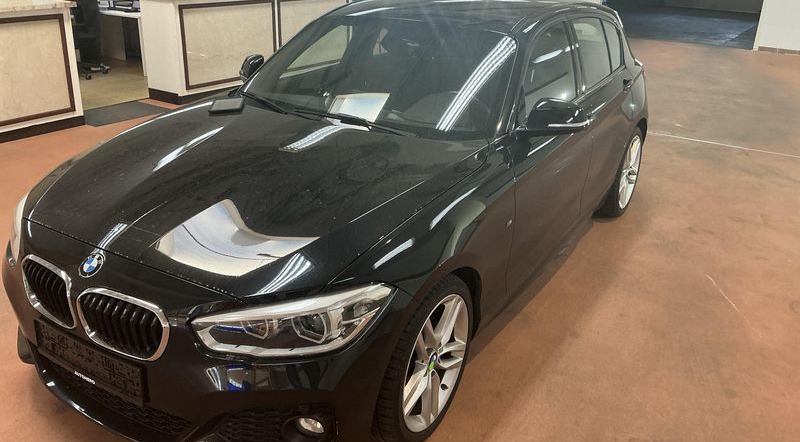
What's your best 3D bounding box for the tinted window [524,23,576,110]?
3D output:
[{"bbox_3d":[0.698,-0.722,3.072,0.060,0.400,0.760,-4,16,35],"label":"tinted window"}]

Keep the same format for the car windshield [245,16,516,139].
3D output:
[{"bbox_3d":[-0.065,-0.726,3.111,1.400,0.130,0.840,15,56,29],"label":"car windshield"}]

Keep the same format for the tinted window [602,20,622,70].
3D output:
[{"bbox_3d":[1.339,-1.109,4.083,0.050,0.330,0.270,-7,14,21],"label":"tinted window"}]

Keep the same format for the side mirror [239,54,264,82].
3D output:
[{"bbox_3d":[-0.779,-0.829,3.564,0.280,0.170,0.180,15,26,29],"label":"side mirror"}]

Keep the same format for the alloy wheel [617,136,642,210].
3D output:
[{"bbox_3d":[1.502,-0.356,4.455,0.180,0.490,0.490,15,26,29],"label":"alloy wheel"}]

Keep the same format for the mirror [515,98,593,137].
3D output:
[{"bbox_3d":[0.663,-0.440,2.772,0.280,0.170,0.180,15,26,29],"label":"mirror"}]

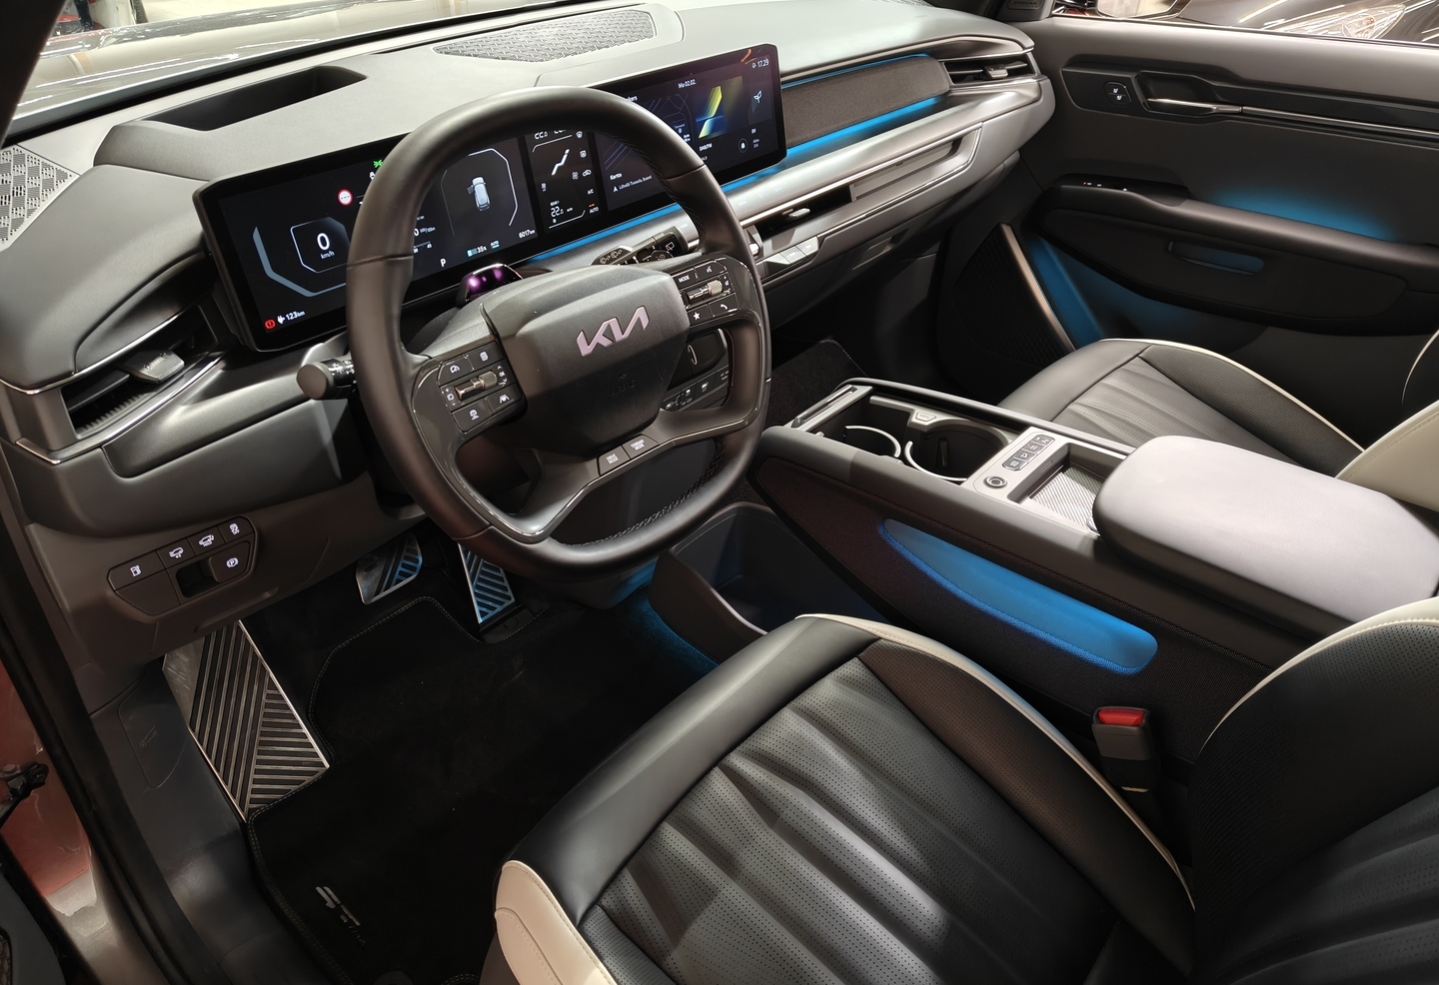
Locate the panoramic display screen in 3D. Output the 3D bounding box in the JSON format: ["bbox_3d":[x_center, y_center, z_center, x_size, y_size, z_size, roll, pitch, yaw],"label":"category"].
[{"bbox_3d":[-0.168,-0.330,1.023,0.027,0.142,0.715,19,39,39],"label":"panoramic display screen"}]

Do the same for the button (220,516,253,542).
[{"bbox_3d":[-0.394,0.030,0.814,0.008,0.016,0.025,19,39,39],"label":"button"}]

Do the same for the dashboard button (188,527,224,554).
[{"bbox_3d":[-0.424,0.039,0.823,0.010,0.018,0.025,21,38,40],"label":"dashboard button"}]

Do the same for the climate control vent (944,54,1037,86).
[{"bbox_3d":[0.416,-0.654,1.543,0.142,0.038,0.036,-15,23,-18],"label":"climate control vent"}]

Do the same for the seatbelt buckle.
[{"bbox_3d":[0.384,0.241,0.935,0.046,0.085,0.026,-6,28,36],"label":"seatbelt buckle"}]

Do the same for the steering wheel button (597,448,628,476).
[{"bbox_3d":[-0.085,-0.026,0.801,0.030,0.014,0.008,-31,19,-38],"label":"steering wheel button"}]

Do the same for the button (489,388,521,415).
[{"bbox_3d":[-0.152,-0.065,0.706,0.027,0.013,0.008,-31,19,-38],"label":"button"}]

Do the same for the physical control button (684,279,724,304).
[{"bbox_3d":[-0.011,-0.166,0.834,0.012,0.013,0.036,-5,22,48],"label":"physical control button"}]

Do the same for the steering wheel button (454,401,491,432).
[{"bbox_3d":[-0.171,-0.052,0.690,0.008,0.014,0.026,-5,22,48],"label":"steering wheel button"}]

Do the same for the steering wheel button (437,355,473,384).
[{"bbox_3d":[-0.180,-0.084,0.681,0.029,0.015,0.008,-31,19,-38],"label":"steering wheel button"}]

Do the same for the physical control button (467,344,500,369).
[{"bbox_3d":[-0.165,-0.095,0.698,0.008,0.013,0.025,-5,22,48],"label":"physical control button"}]

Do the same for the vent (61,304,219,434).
[{"bbox_3d":[-0.438,-0.097,0.748,0.036,0.038,0.145,-4,31,21],"label":"vent"}]

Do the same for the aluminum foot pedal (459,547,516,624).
[{"bbox_3d":[-0.341,0.098,1.423,0.020,0.160,0.060,4,21,46],"label":"aluminum foot pedal"}]

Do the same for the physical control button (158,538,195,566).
[{"bbox_3d":[-0.441,0.049,0.808,0.010,0.018,0.025,21,38,40],"label":"physical control button"}]

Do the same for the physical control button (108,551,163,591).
[{"bbox_3d":[-0.462,0.061,0.790,0.010,0.019,0.038,21,38,40],"label":"physical control button"}]

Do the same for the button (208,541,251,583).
[{"bbox_3d":[-0.413,0.058,0.843,0.013,0.025,0.032,21,38,40],"label":"button"}]

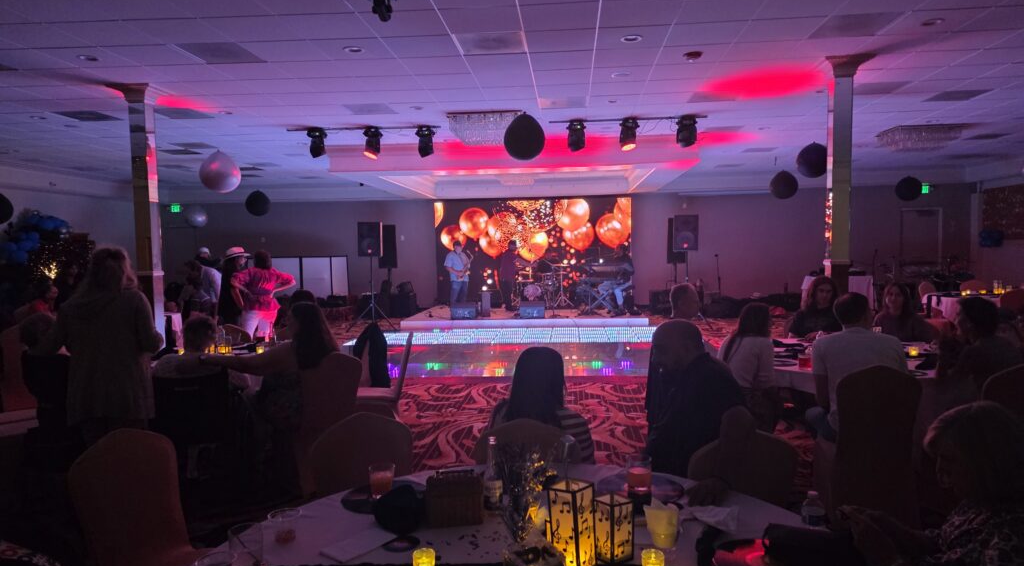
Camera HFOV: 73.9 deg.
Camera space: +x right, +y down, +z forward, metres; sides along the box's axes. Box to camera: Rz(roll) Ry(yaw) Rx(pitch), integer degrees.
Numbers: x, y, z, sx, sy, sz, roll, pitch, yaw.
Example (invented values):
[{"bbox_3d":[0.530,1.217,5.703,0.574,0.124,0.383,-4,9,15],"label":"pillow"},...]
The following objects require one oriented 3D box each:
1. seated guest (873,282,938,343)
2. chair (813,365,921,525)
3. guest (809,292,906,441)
[{"bbox_3d":[3.176,0.629,5.563,0.520,1.230,0.780,1,3,32],"label":"seated guest"},{"bbox_3d":[2.009,0.880,3.831,0.450,0.910,0.570,0,3,17],"label":"chair"},{"bbox_3d":[2.050,0.707,4.156,0.560,1.310,0.750,-1,3,7],"label":"guest"}]

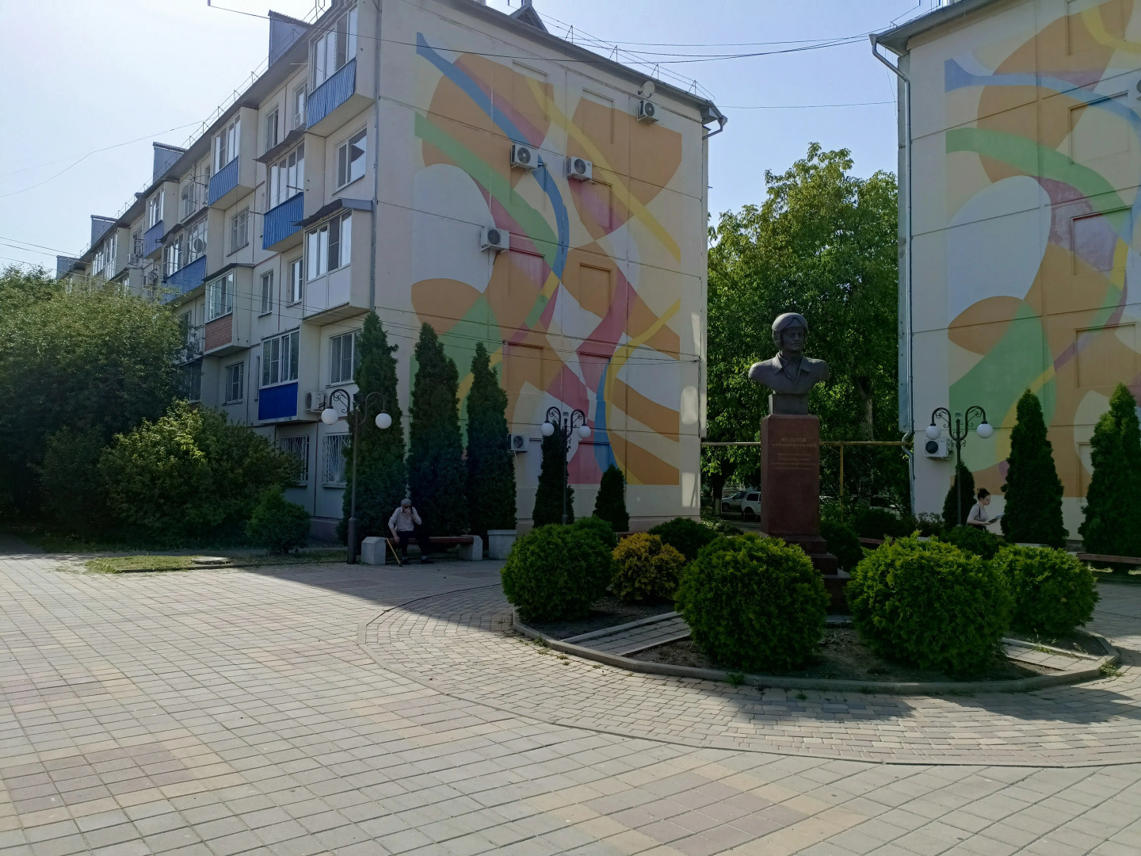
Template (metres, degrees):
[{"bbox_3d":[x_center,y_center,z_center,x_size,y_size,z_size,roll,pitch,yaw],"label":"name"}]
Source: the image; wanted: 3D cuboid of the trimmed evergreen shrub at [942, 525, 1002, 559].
[{"bbox_3d":[5.020,1.748,10.300,1.150,1.040,1.150,-1,-3,26],"label":"trimmed evergreen shrub"}]

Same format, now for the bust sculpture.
[{"bbox_3d":[2.646,-0.777,9.983,0.950,1.240,0.520,1,-4,5],"label":"bust sculpture"}]

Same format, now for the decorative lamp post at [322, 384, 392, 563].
[{"bbox_3d":[-4.000,0.908,15.300,1.330,3.220,0.300,3,-4,-40],"label":"decorative lamp post"}]

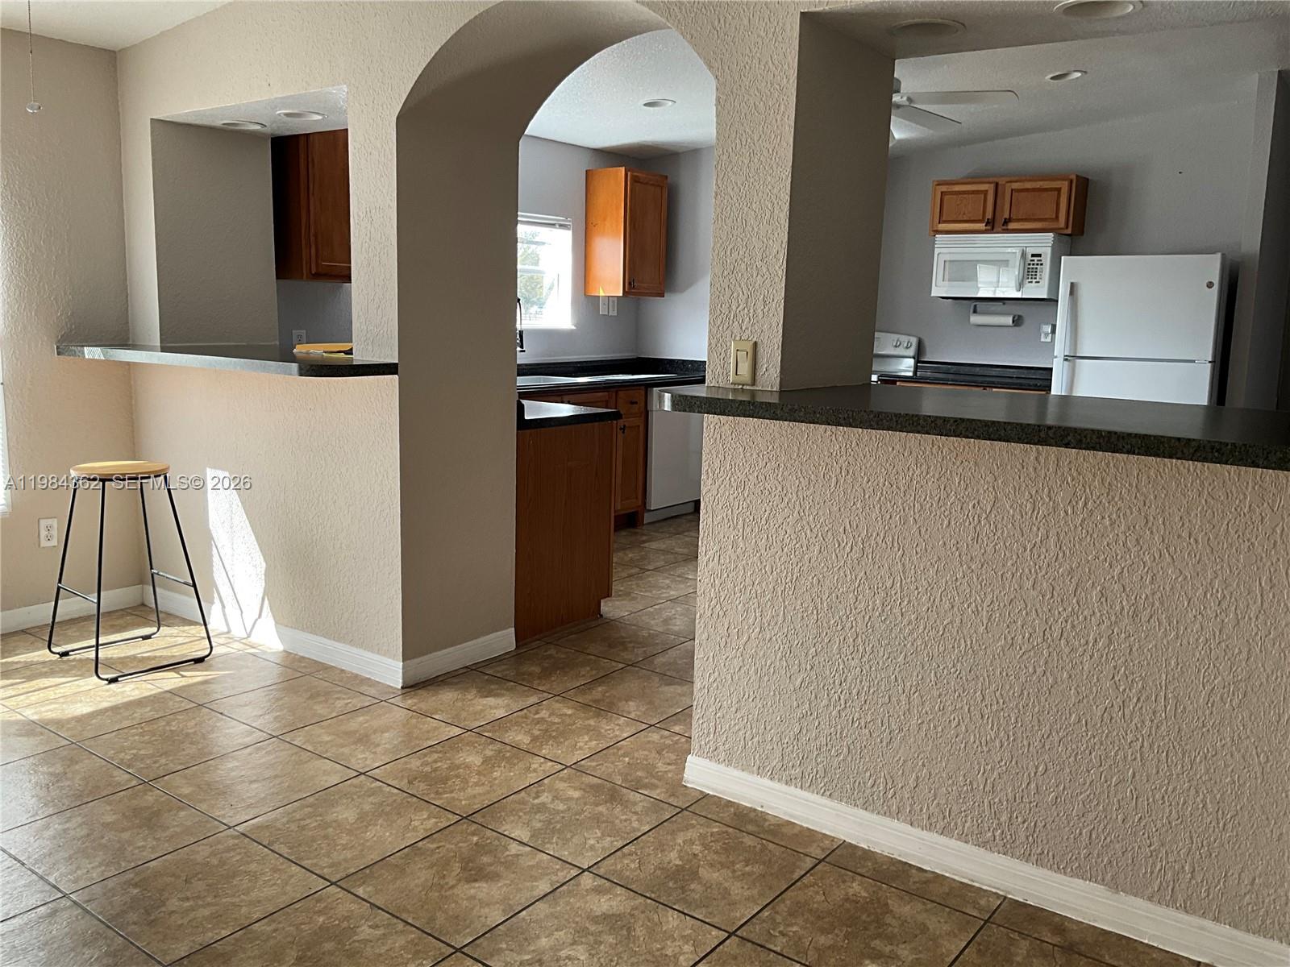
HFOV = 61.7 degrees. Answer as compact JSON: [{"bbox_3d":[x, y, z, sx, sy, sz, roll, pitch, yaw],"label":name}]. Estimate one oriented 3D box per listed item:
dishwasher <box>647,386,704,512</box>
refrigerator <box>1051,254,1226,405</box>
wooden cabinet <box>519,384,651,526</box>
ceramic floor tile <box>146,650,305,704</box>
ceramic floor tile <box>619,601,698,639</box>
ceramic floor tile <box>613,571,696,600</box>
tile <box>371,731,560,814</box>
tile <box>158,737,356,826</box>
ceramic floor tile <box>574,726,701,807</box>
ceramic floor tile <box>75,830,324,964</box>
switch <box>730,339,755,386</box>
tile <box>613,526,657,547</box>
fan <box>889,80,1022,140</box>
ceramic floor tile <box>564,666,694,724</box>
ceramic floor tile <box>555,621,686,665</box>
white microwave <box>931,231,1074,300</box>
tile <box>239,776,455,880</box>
[{"bbox_3d":[-0.009,-0.240,6.996,0.610,0.817,0.606,9,12,36],"label":"dishwasher"},{"bbox_3d":[2.885,-0.461,6.403,0.801,1.709,0.769,7,11,30],"label":"refrigerator"},{"bbox_3d":[-0.628,-0.114,6.263,0.610,0.863,1.309,9,12,36],"label":"wooden cabinet"},{"bbox_3d":[-1.529,0.698,3.923,0.416,0.010,0.416,9,12,36],"label":"ceramic floor tile"},{"bbox_3d":[0.157,0.603,4.757,0.416,0.010,0.416,9,12,36],"label":"ceramic floor tile"},{"bbox_3d":[0.070,0.507,5.351,0.418,0.010,0.418,9,12,36],"label":"ceramic floor tile"},{"bbox_3d":[-0.514,0.840,3.135,0.410,0.010,0.410,9,12,36],"label":"tile"},{"bbox_3d":[-1.095,0.837,3.051,0.410,0.010,0.410,9,12,36],"label":"tile"},{"bbox_3d":[0.068,0.855,3.270,0.418,0.010,0.418,9,12,36],"label":"ceramic floor tile"},{"bbox_3d":[-1.030,0.950,2.517,0.418,0.010,0.418,9,12,36],"label":"ceramic floor tile"},{"bbox_3d":[0.255,-0.313,2.811,0.071,0.115,0.012,9,12,36],"label":"switch"},{"bbox_3d":[-0.097,0.308,6.516,0.418,0.010,0.418,9,12,36],"label":"tile"},{"bbox_3d":[0.986,-1.688,4.750,1.280,0.420,1.280,9,12,36],"label":"fan"},{"bbox_3d":[-0.014,0.752,3.843,0.416,0.010,0.416,9,12,36],"label":"ceramic floor tile"},{"bbox_3d":[-0.097,0.652,4.424,0.416,0.010,0.416,9,12,36],"label":"ceramic floor tile"},{"bbox_3d":[2.309,-1.405,7.024,0.750,0.395,0.403,8,12,35],"label":"white microwave"},{"bbox_3d":[-0.774,0.900,2.845,0.416,0.010,0.416,9,12,36],"label":"tile"}]

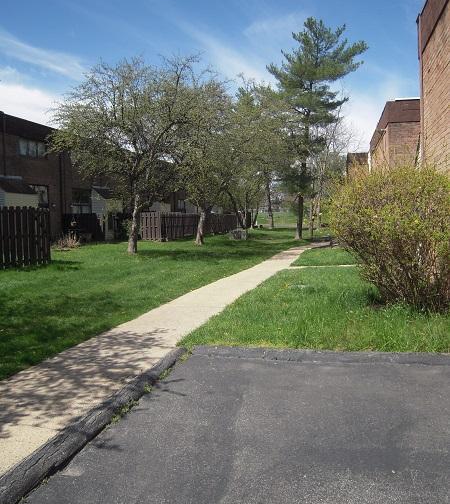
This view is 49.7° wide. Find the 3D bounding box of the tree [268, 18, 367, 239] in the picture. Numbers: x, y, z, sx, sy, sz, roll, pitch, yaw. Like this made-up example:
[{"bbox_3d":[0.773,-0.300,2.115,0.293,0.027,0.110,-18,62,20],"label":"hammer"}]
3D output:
[{"bbox_3d":[5.995,-8.024,31.798,6.300,14.350,6.200,-1,4,0],"label":"tree"}]

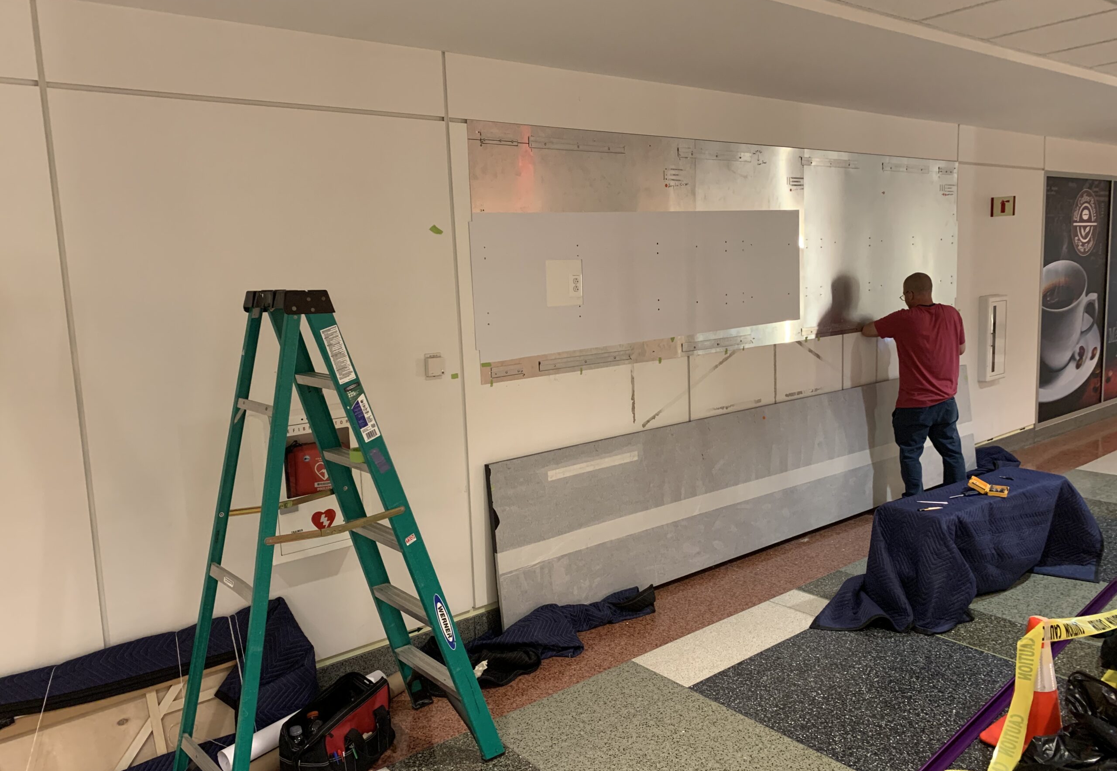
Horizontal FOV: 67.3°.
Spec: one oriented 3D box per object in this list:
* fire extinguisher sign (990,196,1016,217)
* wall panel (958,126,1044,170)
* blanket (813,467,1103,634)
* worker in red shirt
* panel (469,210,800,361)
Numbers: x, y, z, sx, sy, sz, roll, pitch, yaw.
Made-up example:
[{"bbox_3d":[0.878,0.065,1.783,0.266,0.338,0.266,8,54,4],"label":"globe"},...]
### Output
[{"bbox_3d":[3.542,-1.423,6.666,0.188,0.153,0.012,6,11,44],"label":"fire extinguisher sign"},{"bbox_3d":[3.594,-1.916,6.783,1.447,0.268,0.020,-8,10,-37],"label":"wall panel"},{"bbox_3d":[2.171,0.830,4.372,1.880,0.520,0.700,-8,10,-37],"label":"blanket"},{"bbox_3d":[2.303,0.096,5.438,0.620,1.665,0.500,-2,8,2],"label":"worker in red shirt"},{"bbox_3d":[0.568,-0.602,4.564,2.401,0.681,0.012,-9,11,-37],"label":"panel"}]

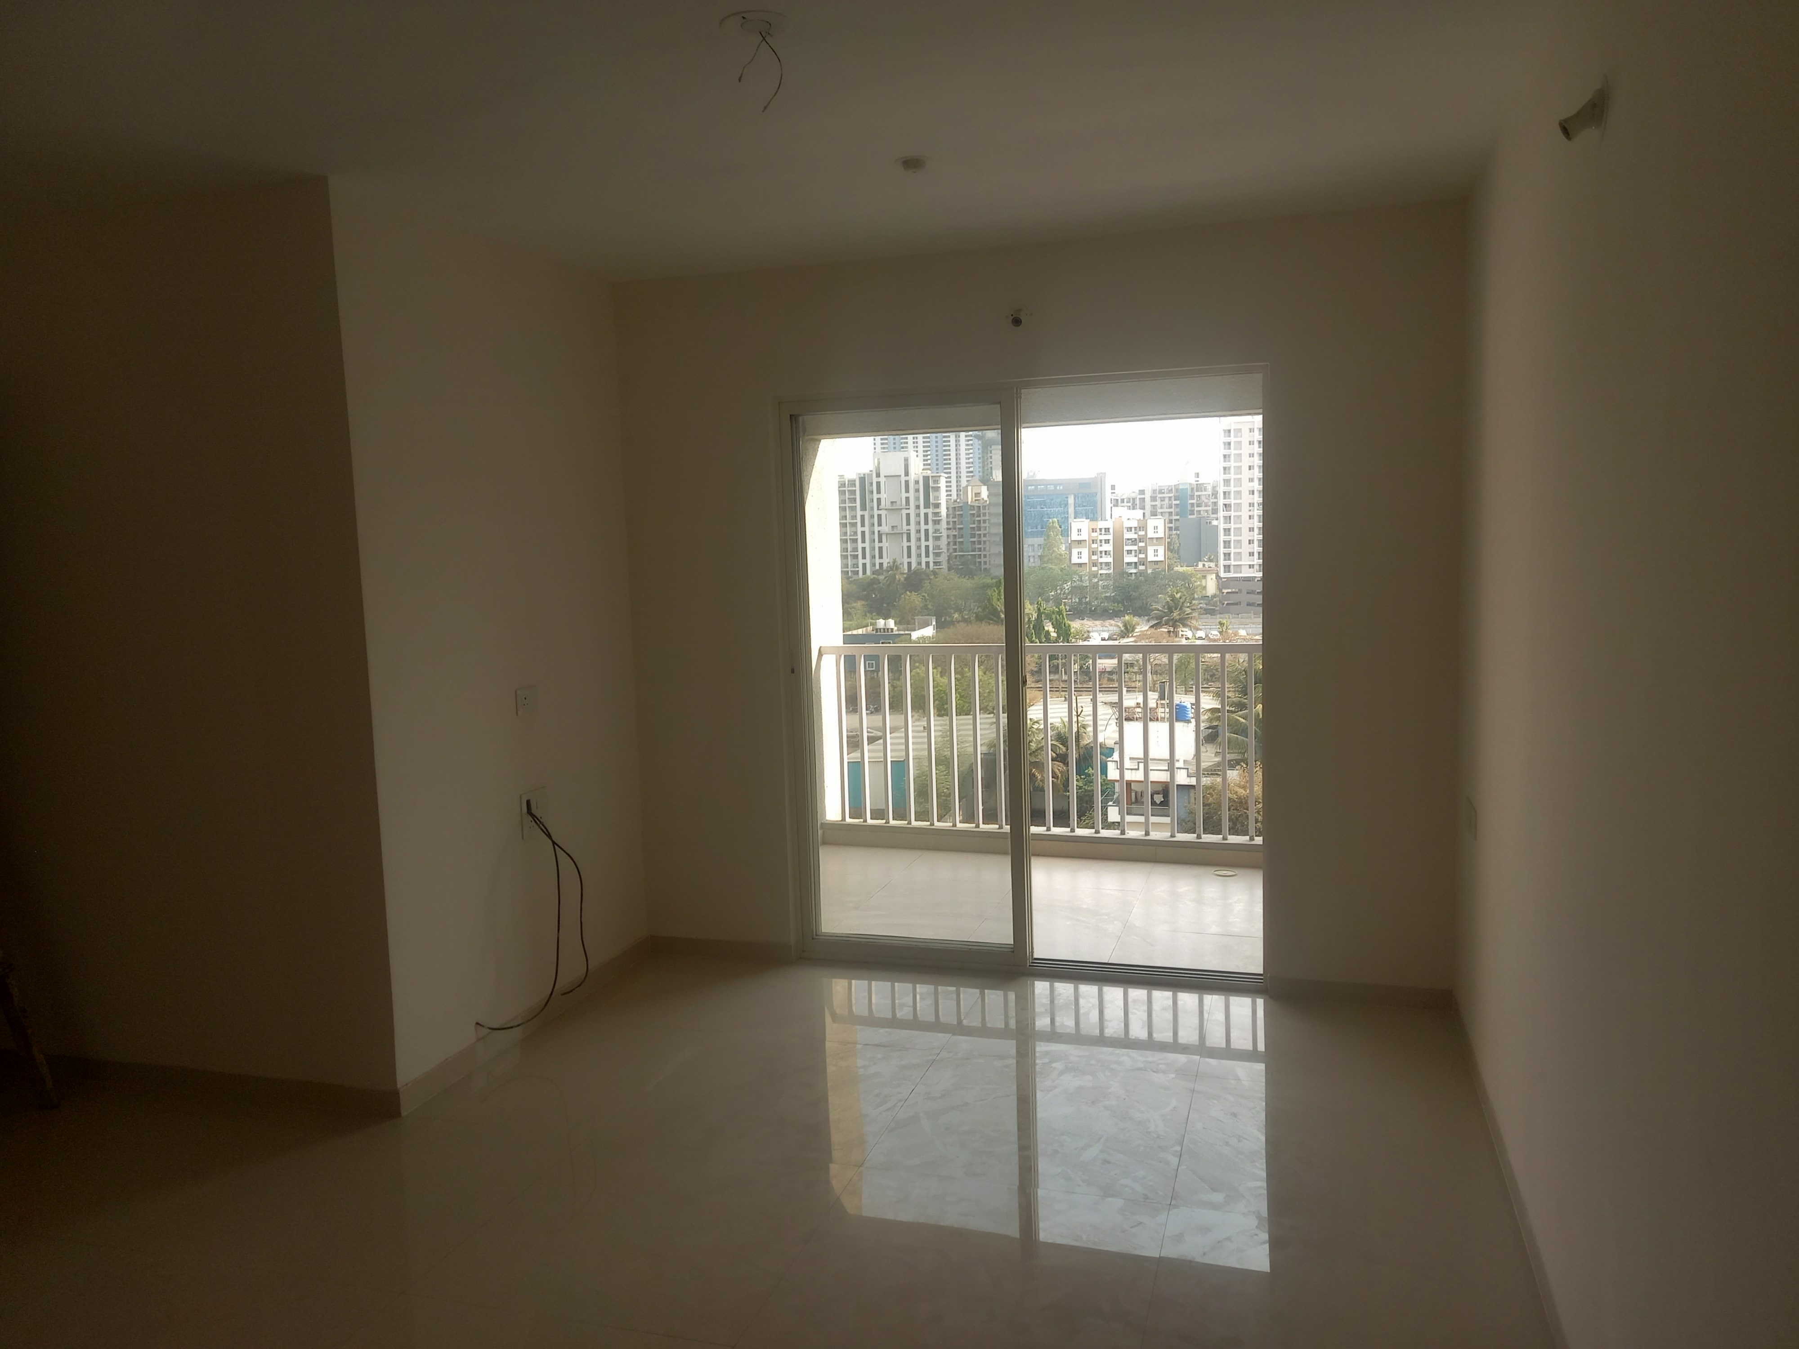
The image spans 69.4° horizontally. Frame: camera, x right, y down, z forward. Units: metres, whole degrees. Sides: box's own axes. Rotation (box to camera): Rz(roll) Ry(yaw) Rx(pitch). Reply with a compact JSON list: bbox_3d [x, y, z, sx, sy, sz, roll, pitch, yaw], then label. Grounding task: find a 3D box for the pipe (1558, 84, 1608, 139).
[{"bbox_3d":[1.181,-0.969,2.250,0.073,0.086,0.066,0,6,17],"label":"pipe"}]

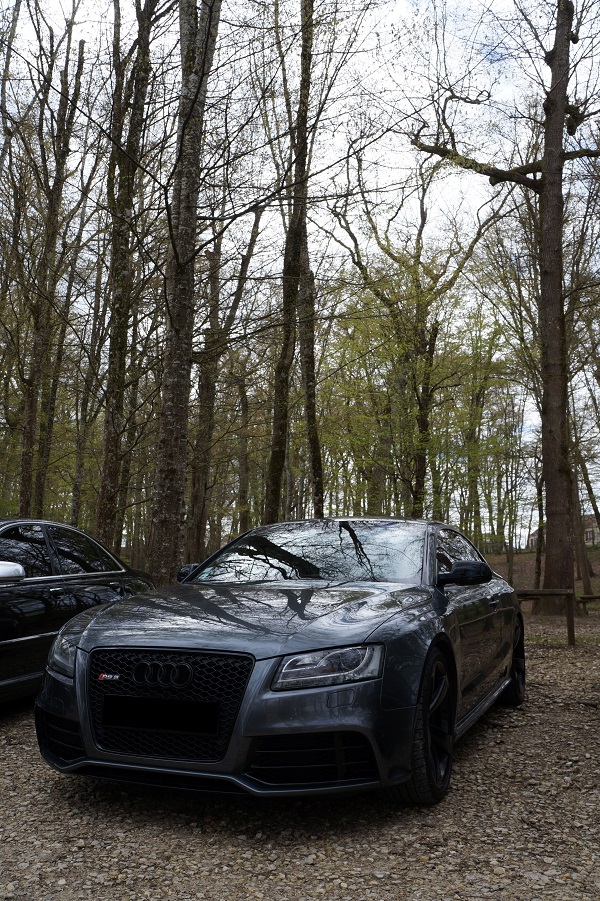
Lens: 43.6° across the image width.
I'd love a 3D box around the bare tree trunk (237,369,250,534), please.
[{"bbox_3d":[-2.047,1.043,27.186,0.420,8.280,0.380,0,-9,0],"label":"bare tree trunk"}]

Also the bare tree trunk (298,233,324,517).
[{"bbox_3d":[0.344,-1.189,22.482,0.680,11.360,0.500,0,-9,0],"label":"bare tree trunk"}]

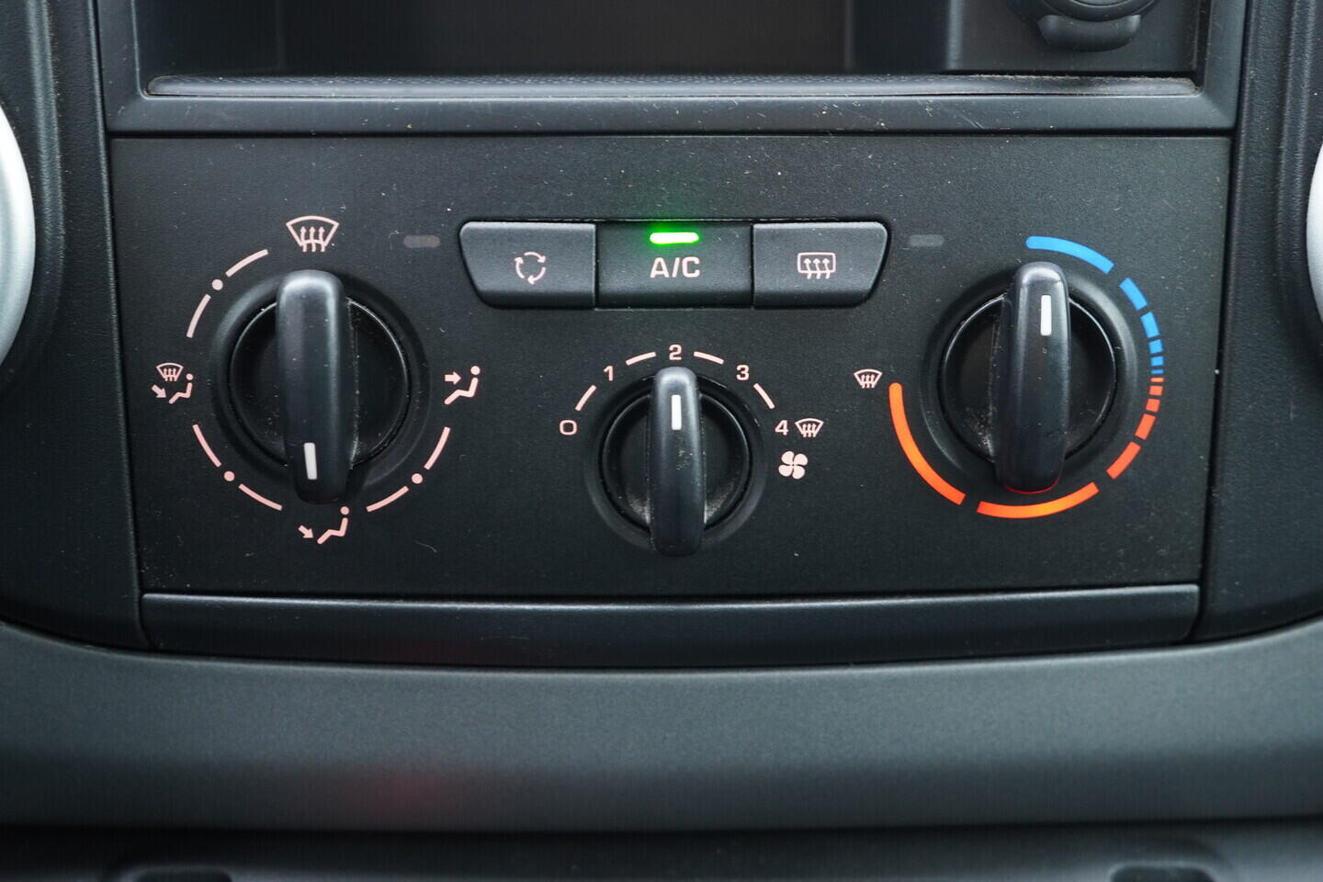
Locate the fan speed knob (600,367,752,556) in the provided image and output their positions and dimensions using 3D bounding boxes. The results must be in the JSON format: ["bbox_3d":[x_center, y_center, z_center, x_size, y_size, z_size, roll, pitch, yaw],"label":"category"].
[{"bbox_3d":[0.003,0.004,0.245,0.029,0.034,0.015,0,10,0],"label":"fan speed knob"}]

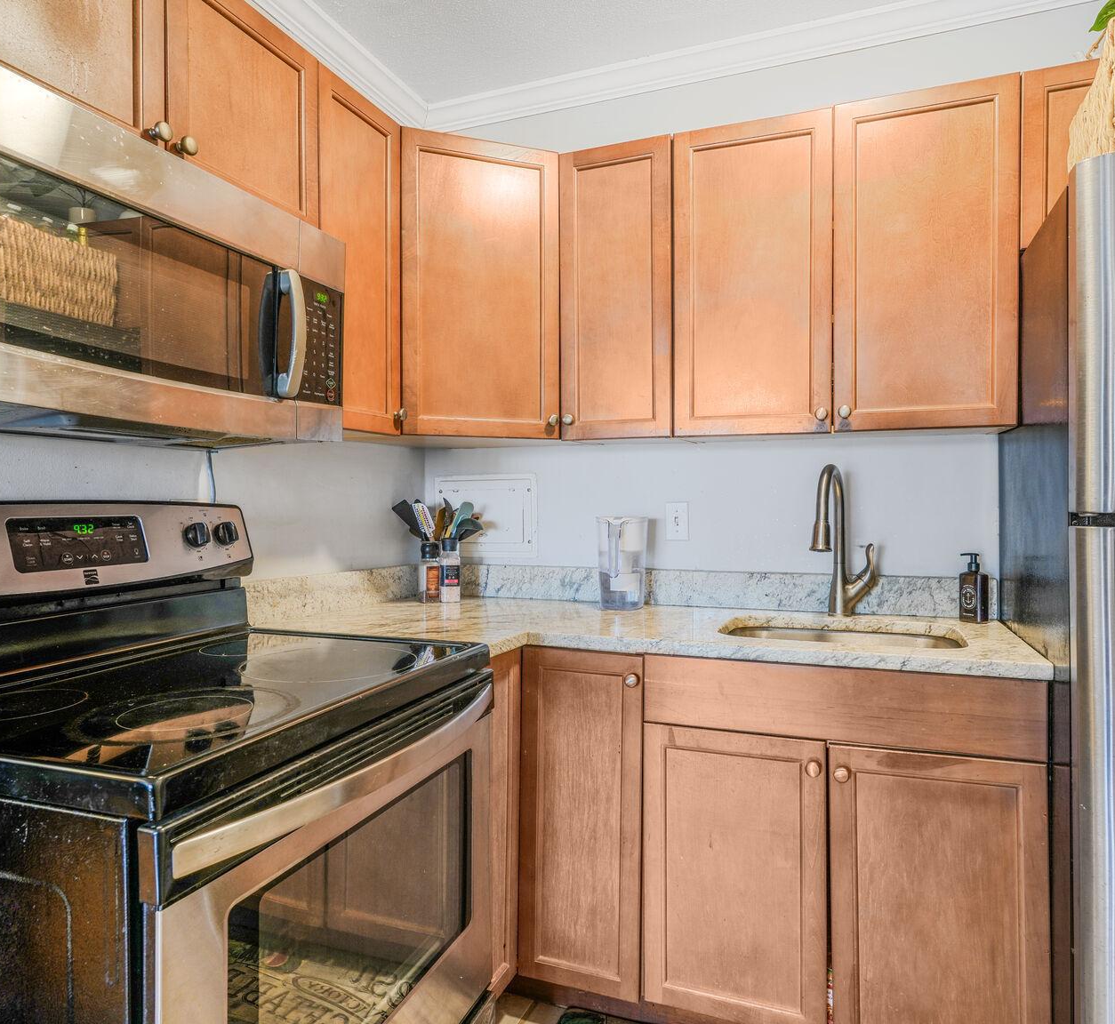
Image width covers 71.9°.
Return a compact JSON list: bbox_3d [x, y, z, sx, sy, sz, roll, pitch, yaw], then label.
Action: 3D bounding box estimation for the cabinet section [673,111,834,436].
[{"bbox_3d":[0.525,-0.574,2.018,0.376,0.760,0.300,0,1,21],"label":"cabinet section"}]

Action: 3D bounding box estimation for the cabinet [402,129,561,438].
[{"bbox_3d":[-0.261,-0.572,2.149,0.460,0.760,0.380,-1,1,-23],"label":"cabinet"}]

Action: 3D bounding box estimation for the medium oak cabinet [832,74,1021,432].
[{"bbox_3d":[0.883,-0.574,1.879,0.379,0.760,0.300,0,1,21],"label":"medium oak cabinet"}]

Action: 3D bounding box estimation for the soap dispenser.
[{"bbox_3d":[1.046,0.189,1.926,0.056,0.169,0.056,-1,1,-32],"label":"soap dispenser"}]

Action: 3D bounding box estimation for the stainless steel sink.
[{"bbox_3d":[0.659,0.393,1.811,0.540,0.180,0.370,0,1,21],"label":"stainless steel sink"}]

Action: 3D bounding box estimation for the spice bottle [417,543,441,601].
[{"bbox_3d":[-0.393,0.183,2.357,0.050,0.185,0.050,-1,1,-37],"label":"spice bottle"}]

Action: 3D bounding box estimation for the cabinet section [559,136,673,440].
[{"bbox_3d":[0.203,-0.574,2.142,0.301,0.760,0.300,0,1,21],"label":"cabinet section"}]

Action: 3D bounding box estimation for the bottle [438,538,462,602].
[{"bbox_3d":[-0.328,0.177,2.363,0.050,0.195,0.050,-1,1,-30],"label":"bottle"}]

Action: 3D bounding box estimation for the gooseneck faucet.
[{"bbox_3d":[0.726,0.077,1.930,0.125,0.397,0.250,0,1,32],"label":"gooseneck faucet"}]

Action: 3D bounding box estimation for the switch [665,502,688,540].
[{"bbox_3d":[0.347,0.028,2.241,0.068,0.113,0.012,0,1,21],"label":"switch"}]

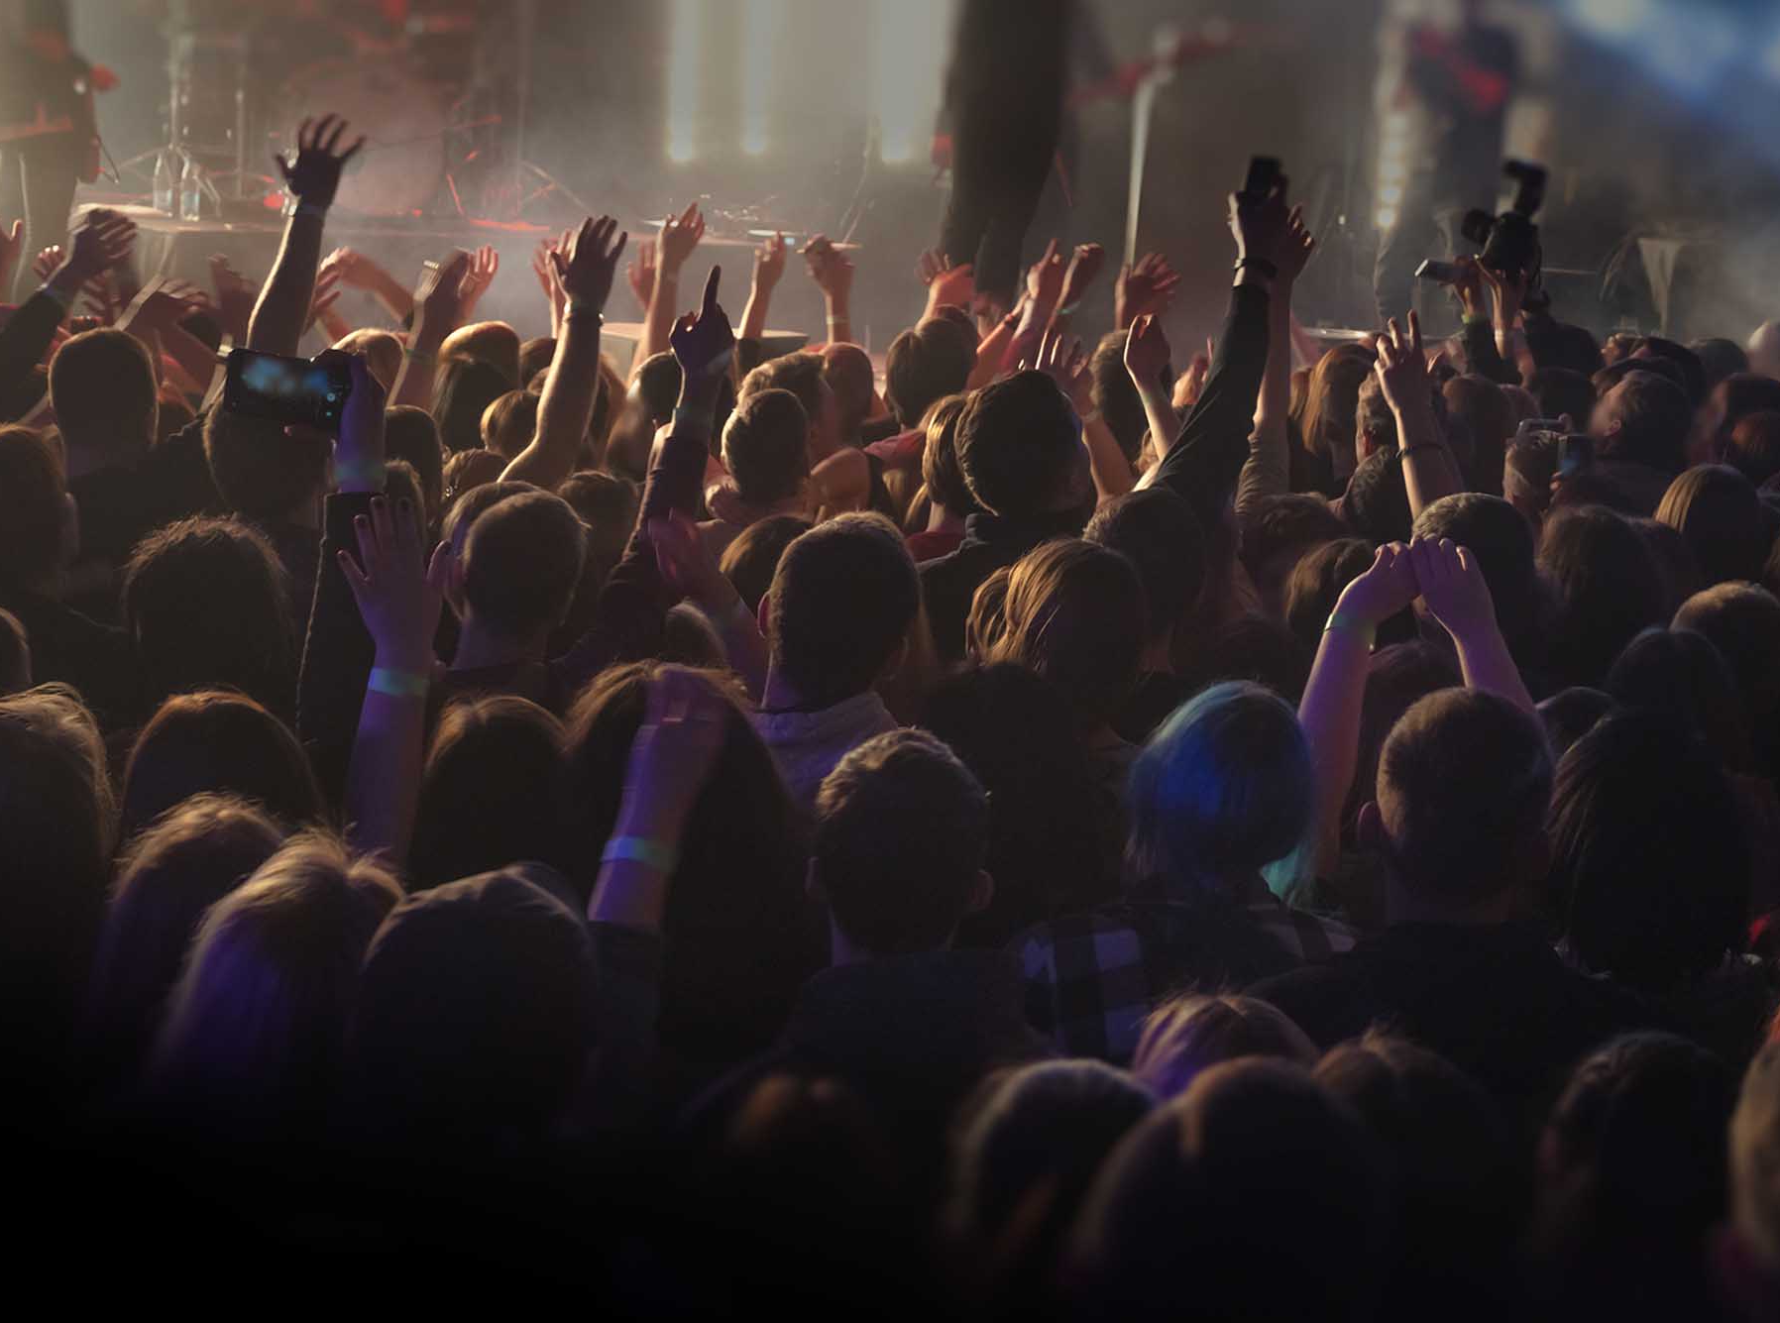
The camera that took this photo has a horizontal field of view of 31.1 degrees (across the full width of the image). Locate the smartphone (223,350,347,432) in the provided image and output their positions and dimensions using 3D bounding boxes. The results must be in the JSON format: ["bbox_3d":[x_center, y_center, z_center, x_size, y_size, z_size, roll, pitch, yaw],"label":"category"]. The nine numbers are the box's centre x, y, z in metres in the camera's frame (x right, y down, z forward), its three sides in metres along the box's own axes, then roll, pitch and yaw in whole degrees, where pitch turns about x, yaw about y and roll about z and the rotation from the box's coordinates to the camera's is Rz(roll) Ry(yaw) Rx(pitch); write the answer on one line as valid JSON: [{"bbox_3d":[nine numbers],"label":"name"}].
[{"bbox_3d":[-0.717,-0.324,3.800,0.152,0.076,0.010,9,5,-3],"label":"smartphone"}]

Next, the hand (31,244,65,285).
[{"bbox_3d":[-1.924,-0.901,7.300,0.085,0.120,0.070,6,6,0],"label":"hand"}]

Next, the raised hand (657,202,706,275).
[{"bbox_3d":[-0.452,-0.913,6.900,0.090,0.155,0.080,14,11,12],"label":"raised hand"}]

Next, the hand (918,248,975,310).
[{"bbox_3d":[0.152,-1.030,8.600,0.140,0.165,0.090,5,-1,-1],"label":"hand"}]

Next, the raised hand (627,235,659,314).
[{"bbox_3d":[-0.563,-0.883,7.300,0.090,0.170,0.060,-3,6,0],"label":"raised hand"}]

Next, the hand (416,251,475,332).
[{"bbox_3d":[-0.853,-0.710,6.100,0.090,0.160,0.080,25,10,14],"label":"hand"}]

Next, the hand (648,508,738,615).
[{"bbox_3d":[-0.259,-0.130,4.200,0.075,0.150,0.070,-33,-22,5],"label":"hand"}]

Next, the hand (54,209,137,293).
[{"bbox_3d":[-1.369,-0.707,5.500,0.100,0.175,0.080,41,8,1],"label":"hand"}]

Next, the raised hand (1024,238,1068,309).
[{"bbox_3d":[0.385,-0.960,7.900,0.075,0.175,0.070,18,-1,-3],"label":"raised hand"}]

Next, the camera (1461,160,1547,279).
[{"bbox_3d":[1.403,-1.011,7.300,0.140,0.250,0.165,3,13,-46],"label":"camera"}]

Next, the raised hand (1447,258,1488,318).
[{"bbox_3d":[1.264,-0.818,7.000,0.088,0.130,0.085,0,11,0],"label":"raised hand"}]

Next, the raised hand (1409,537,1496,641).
[{"bbox_3d":[0.661,-0.086,3.750,0.088,0.112,0.085,-15,3,-6],"label":"raised hand"}]

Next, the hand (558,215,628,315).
[{"bbox_3d":[-0.529,-0.708,5.700,0.115,0.180,0.070,6,10,-1],"label":"hand"}]

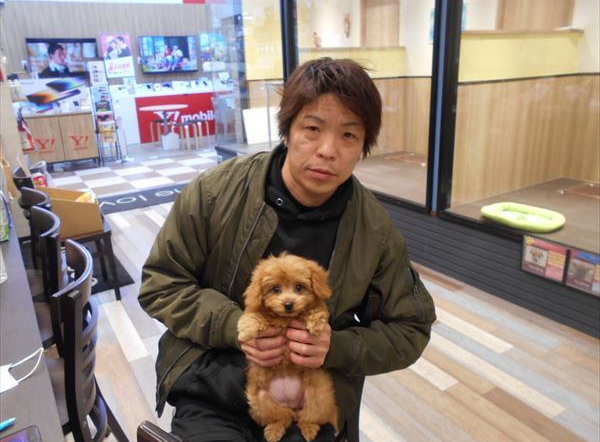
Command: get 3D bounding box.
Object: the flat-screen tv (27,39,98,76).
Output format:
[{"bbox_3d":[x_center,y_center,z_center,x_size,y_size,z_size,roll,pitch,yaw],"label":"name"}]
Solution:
[{"bbox_3d":[-4.494,-3.115,8.595,1.200,0.710,0.080,-14,21,-31],"label":"flat-screen tv"}]

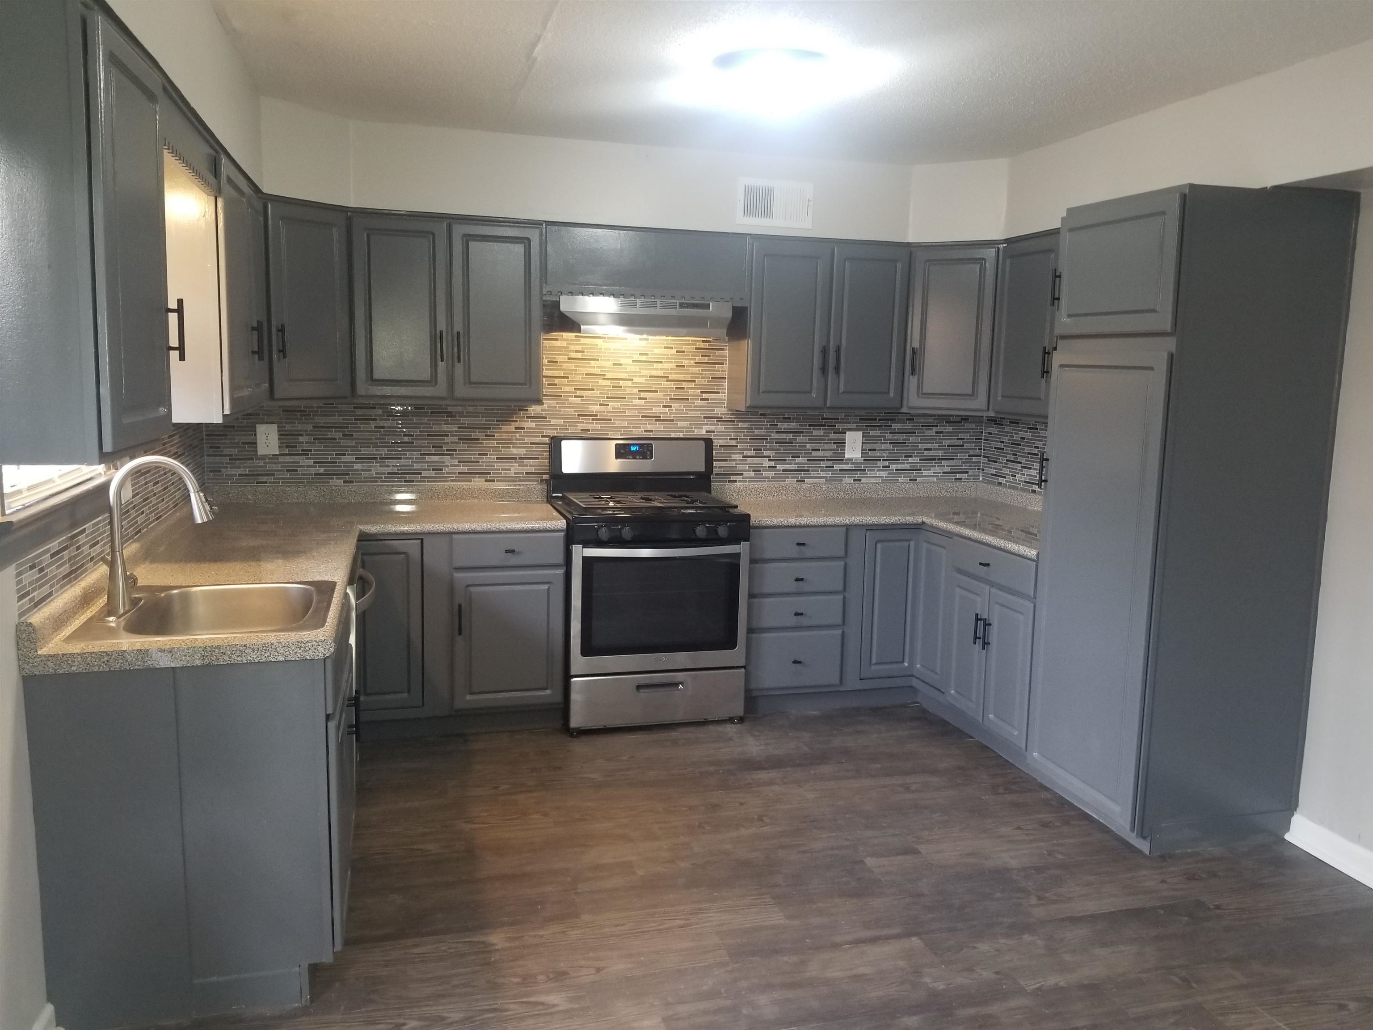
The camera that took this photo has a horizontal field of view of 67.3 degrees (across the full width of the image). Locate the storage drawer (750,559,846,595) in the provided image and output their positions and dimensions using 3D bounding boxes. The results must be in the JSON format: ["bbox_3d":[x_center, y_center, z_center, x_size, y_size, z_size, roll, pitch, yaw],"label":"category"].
[{"bbox_3d":[0.422,0.237,4.641,0.440,0.146,0.420,-1,9,-15],"label":"storage drawer"}]

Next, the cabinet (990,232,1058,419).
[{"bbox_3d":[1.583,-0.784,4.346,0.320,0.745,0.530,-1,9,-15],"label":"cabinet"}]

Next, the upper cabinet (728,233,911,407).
[{"bbox_3d":[0.602,-0.870,4.797,0.776,0.747,0.320,-1,9,-15],"label":"upper cabinet"}]

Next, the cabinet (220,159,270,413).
[{"bbox_3d":[-1.604,-0.718,3.355,0.346,0.772,0.880,-1,8,-15],"label":"cabinet"}]

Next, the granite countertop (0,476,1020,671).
[{"bbox_3d":[0.042,0.076,3.749,3.635,0.130,2.294,-1,9,-15],"label":"granite countertop"}]

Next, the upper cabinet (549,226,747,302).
[{"bbox_3d":[-0.201,-1.098,4.593,0.905,0.317,0.324,-1,8,-15],"label":"upper cabinet"}]

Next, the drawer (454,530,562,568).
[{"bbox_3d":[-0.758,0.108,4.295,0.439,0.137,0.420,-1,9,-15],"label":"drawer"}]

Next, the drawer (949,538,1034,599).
[{"bbox_3d":[1.395,0.198,4.157,0.420,0.138,0.622,-1,8,-15],"label":"drawer"}]

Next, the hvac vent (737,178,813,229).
[{"bbox_3d":[0.398,-1.376,4.553,0.356,0.198,0.030,-1,8,-15],"label":"hvac vent"}]

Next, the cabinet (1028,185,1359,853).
[{"bbox_3d":[1.676,0.015,3.541,0.639,2.108,0.604,-1,8,-15],"label":"cabinet"}]

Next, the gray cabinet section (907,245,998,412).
[{"bbox_3d":[1.296,-0.867,4.840,0.460,0.772,0.380,6,9,30],"label":"gray cabinet section"}]

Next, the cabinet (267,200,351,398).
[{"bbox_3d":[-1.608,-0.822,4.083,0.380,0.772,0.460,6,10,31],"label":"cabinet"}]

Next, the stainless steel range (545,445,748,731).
[{"bbox_3d":[-0.181,0.284,4.588,0.761,1.199,0.697,-1,8,-15],"label":"stainless steel range"}]

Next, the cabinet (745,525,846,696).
[{"bbox_3d":[0.403,0.378,4.768,0.480,0.752,0.630,-1,9,-15],"label":"cabinet"}]

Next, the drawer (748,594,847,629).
[{"bbox_3d":[0.419,0.387,4.663,0.445,0.143,0.420,-1,9,-15],"label":"drawer"}]

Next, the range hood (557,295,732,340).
[{"bbox_3d":[-0.185,-0.859,4.507,0.757,0.158,0.460,-1,9,-15],"label":"range hood"}]

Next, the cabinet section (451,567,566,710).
[{"bbox_3d":[-0.790,0.472,4.474,0.461,0.588,0.500,-1,9,-16],"label":"cabinet section"}]

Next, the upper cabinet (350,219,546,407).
[{"bbox_3d":[-1.005,-0.844,4.355,0.763,0.745,0.320,-1,9,-15],"label":"upper cabinet"}]

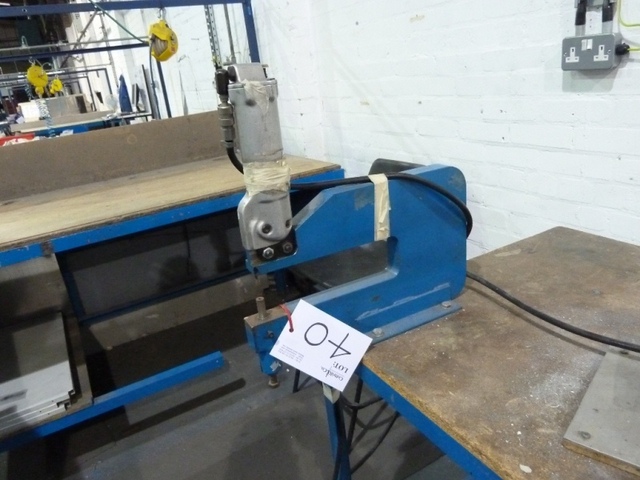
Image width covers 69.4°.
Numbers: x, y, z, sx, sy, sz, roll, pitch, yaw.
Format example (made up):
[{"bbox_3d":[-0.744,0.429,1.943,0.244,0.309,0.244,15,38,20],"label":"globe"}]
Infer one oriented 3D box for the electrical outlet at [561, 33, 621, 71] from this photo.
[{"bbox_3d":[0.753,-0.522,1.283,0.042,0.086,0.145,-20,25,-27],"label":"electrical outlet"}]

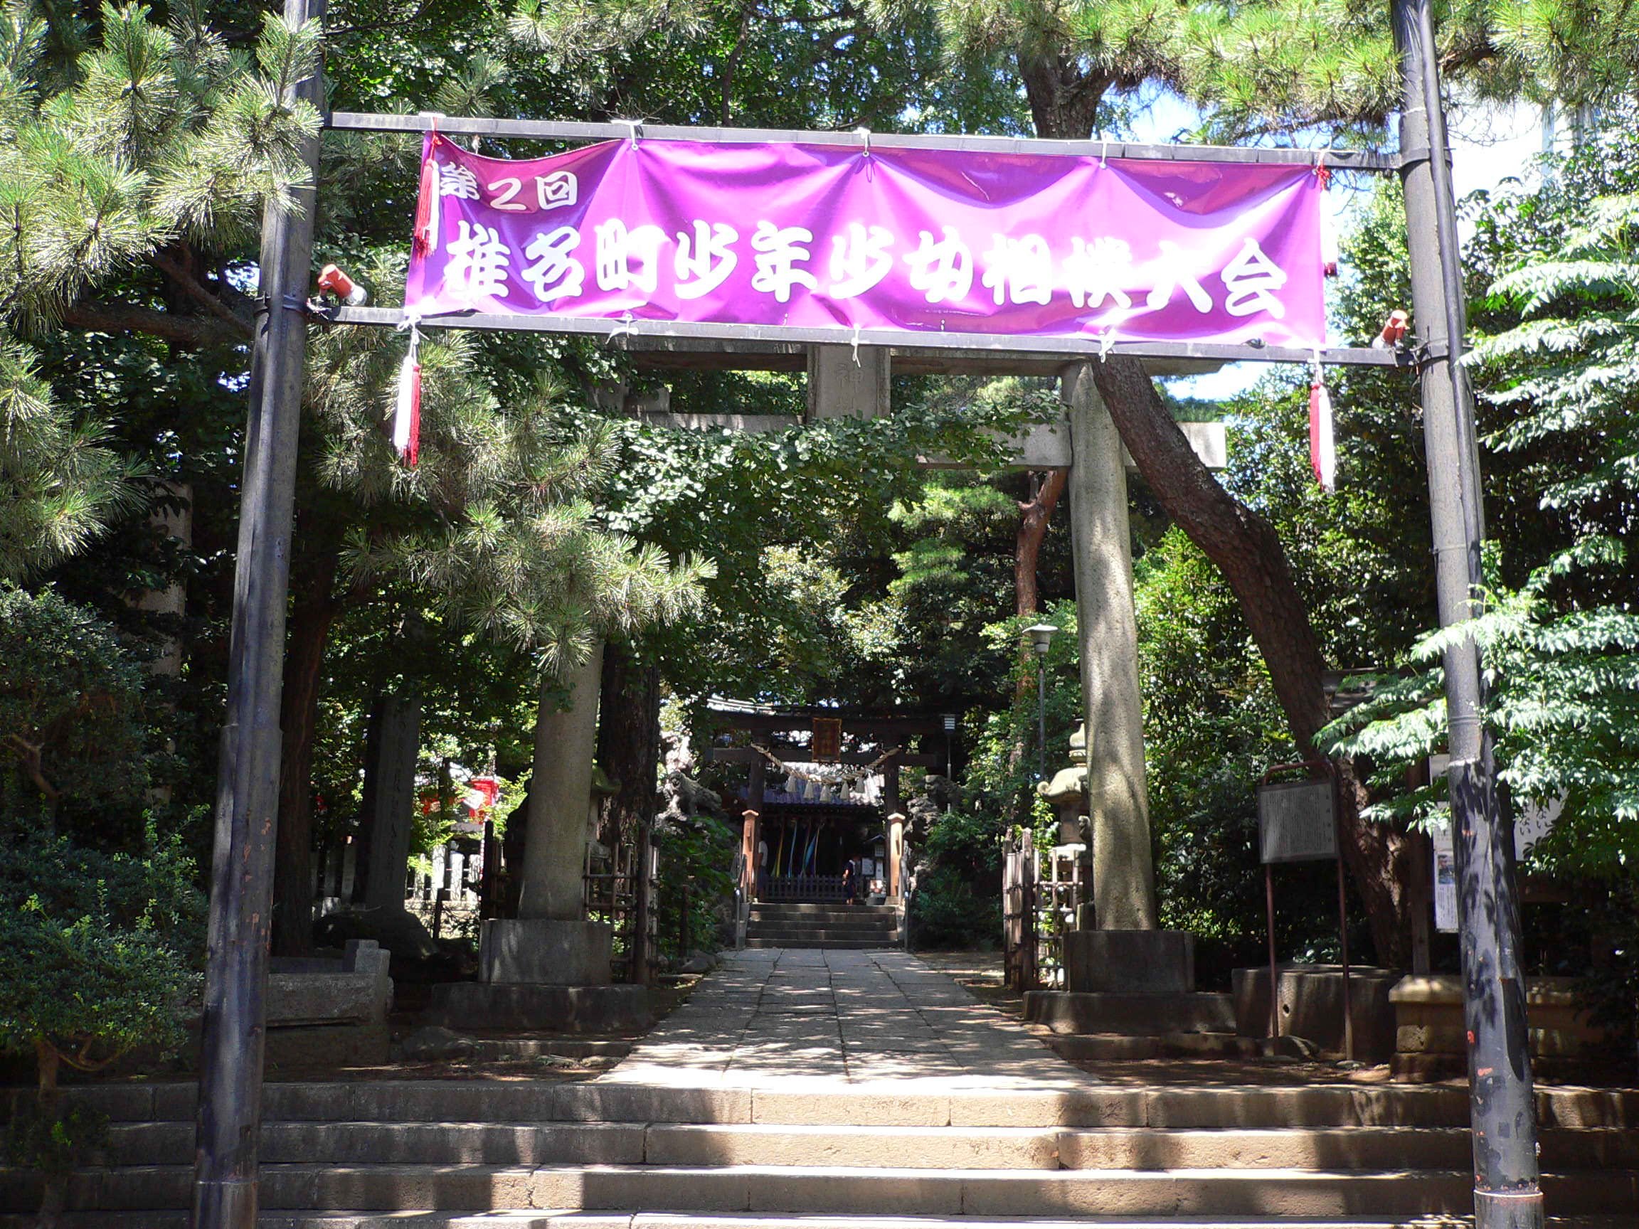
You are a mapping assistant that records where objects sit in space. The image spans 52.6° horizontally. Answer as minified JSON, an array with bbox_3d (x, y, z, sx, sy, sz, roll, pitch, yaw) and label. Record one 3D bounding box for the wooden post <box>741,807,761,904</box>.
[{"bbox_3d":[-1.169,4.077,28.022,0.280,1.545,0.280,1,-12,0],"label":"wooden post"}]

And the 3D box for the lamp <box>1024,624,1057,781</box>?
[{"bbox_3d":[2.586,2.033,19.102,0.380,3.893,0.380,1,-12,0],"label":"lamp"}]

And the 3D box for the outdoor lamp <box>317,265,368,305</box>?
[{"bbox_3d":[-1.743,-1.205,6.055,0.170,0.100,0.100,38,-3,16],"label":"outdoor lamp"}]

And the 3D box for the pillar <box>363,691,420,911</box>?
[{"bbox_3d":[-4.038,1.716,15.721,0.360,2.160,0.280,8,-14,-30],"label":"pillar"}]

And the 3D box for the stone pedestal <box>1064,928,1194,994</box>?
[{"bbox_3d":[2.225,2.533,12.097,0.840,0.433,0.840,1,-12,0],"label":"stone pedestal"}]

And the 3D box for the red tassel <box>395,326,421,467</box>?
[{"bbox_3d":[-1.472,-0.782,5.939,0.080,0.516,0.060,1,-12,-1],"label":"red tassel"}]

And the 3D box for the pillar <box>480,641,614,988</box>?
[{"bbox_3d":[-1.935,0.312,12.543,0.850,4.853,0.850,1,-12,0],"label":"pillar"}]

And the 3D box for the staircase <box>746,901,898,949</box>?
[{"bbox_3d":[0.047,5.087,27.008,2.429,0.725,1.500,1,-12,0],"label":"staircase"}]

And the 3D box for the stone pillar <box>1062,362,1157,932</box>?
[{"bbox_3d":[2.189,0.172,12.620,0.472,4.387,0.472,-1,-12,-1],"label":"stone pillar"}]

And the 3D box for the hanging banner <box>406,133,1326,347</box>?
[{"bbox_3d":[0.177,-1.382,6.114,3.381,0.750,0.080,2,-12,0],"label":"hanging banner"}]

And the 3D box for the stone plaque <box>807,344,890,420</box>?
[{"bbox_3d":[0.222,-1.978,12.750,0.630,0.992,0.140,1,-5,0],"label":"stone plaque"}]

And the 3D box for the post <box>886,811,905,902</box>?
[{"bbox_3d":[1.279,4.103,28.045,0.280,1.461,0.280,1,-12,0],"label":"post"}]

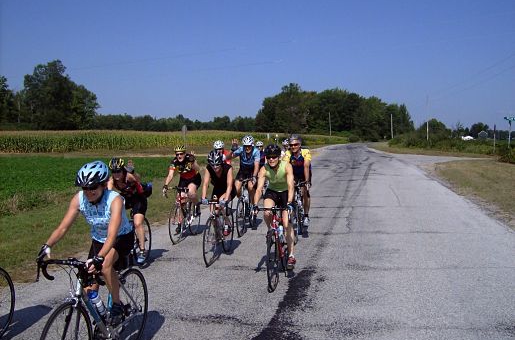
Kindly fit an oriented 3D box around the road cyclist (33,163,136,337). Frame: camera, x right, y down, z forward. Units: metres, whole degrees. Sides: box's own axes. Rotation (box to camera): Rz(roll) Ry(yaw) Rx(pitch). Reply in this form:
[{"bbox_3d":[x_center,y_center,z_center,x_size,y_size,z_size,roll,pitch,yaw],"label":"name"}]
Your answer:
[{"bbox_3d":[-1.128,0.619,3.904,0.520,1.405,0.950,1,3,11],"label":"road cyclist"}]

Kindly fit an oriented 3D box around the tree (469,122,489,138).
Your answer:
[{"bbox_3d":[128.345,-20.849,309.248,11.500,10.500,10.350,0,3,0],"label":"tree"}]

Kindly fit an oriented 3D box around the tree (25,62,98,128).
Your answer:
[{"bbox_3d":[-47.784,-16.574,129.268,18.000,20.500,16.200,0,3,0],"label":"tree"}]

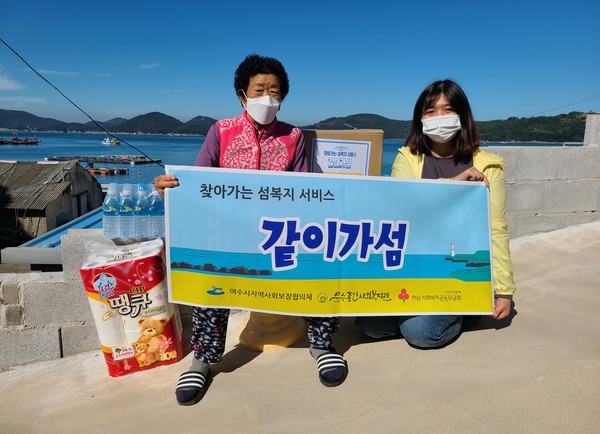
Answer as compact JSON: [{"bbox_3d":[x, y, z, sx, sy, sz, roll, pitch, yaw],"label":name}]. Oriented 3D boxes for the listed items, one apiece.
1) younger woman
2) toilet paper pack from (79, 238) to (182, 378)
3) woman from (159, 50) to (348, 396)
[{"bbox_3d":[0.520,-0.060,1.820,0.560,0.985,0.600,3,11,12],"label":"younger woman"},{"bbox_3d":[-0.661,0.360,1.820,0.292,0.460,0.210,-9,17,-14],"label":"toilet paper pack"},{"bbox_3d":[-0.165,-0.008,1.630,0.650,1.150,0.580,0,10,-5],"label":"woman"}]

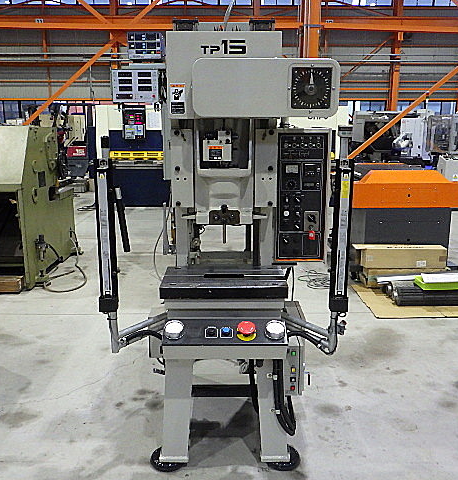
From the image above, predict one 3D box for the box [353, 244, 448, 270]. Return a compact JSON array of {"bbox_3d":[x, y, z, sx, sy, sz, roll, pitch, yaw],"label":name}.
[{"bbox_3d":[1.587,0.156,4.785,0.765,0.178,0.200,0,12,0],"label":"box"}]

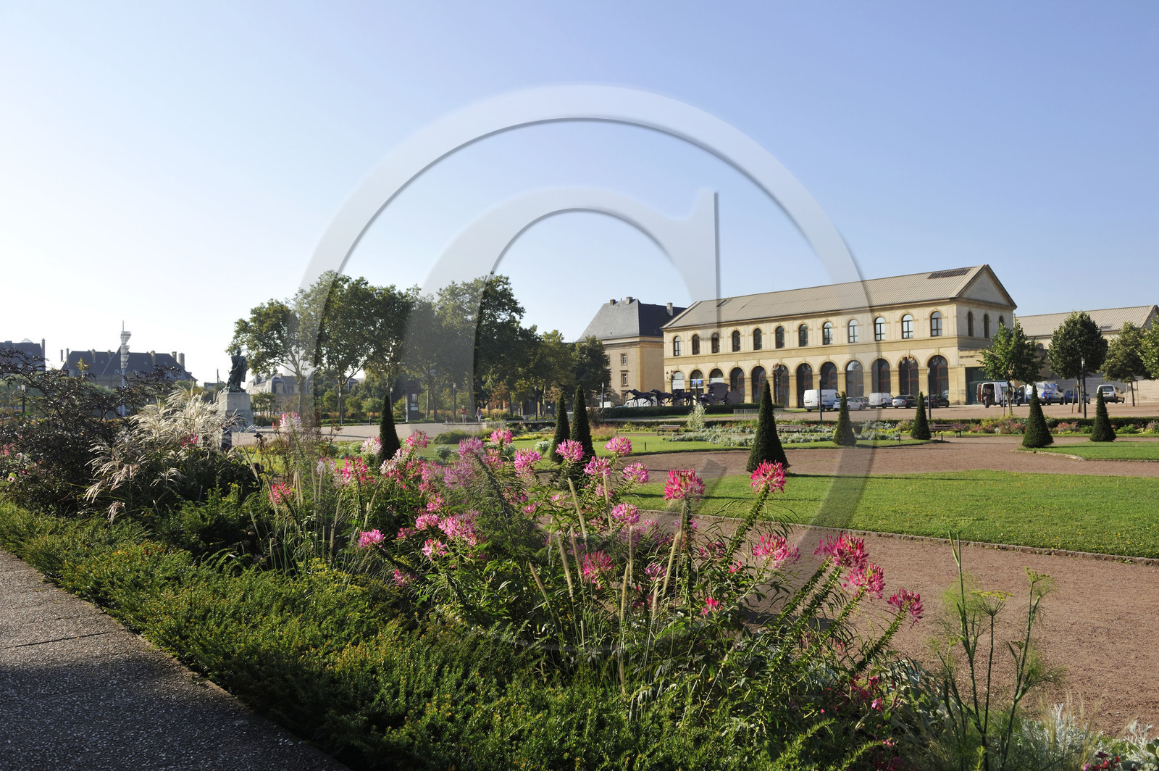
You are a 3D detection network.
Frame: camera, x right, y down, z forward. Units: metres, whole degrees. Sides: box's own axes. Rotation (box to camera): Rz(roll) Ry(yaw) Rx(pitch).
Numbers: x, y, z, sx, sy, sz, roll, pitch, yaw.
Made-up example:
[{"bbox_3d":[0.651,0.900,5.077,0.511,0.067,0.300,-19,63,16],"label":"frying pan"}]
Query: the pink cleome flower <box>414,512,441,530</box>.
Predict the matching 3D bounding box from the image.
[{"bbox_3d":[-0.876,0.781,5.200,0.152,0.094,0.152,-1,-1,-10],"label":"pink cleome flower"}]

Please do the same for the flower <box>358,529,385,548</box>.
[{"bbox_3d":[-1.272,0.932,5.500,0.171,0.116,0.163,-1,-2,0],"label":"flower"}]

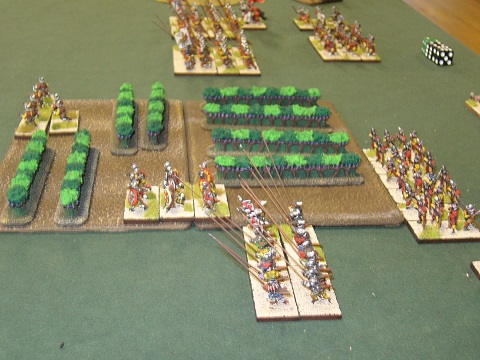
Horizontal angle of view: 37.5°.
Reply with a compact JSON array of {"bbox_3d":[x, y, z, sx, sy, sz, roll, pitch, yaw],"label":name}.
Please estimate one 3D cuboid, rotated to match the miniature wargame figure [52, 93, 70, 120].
[{"bbox_3d":[-0.135,-0.056,0.534,0.011,0.018,0.013,-6,28,-14],"label":"miniature wargame figure"}]

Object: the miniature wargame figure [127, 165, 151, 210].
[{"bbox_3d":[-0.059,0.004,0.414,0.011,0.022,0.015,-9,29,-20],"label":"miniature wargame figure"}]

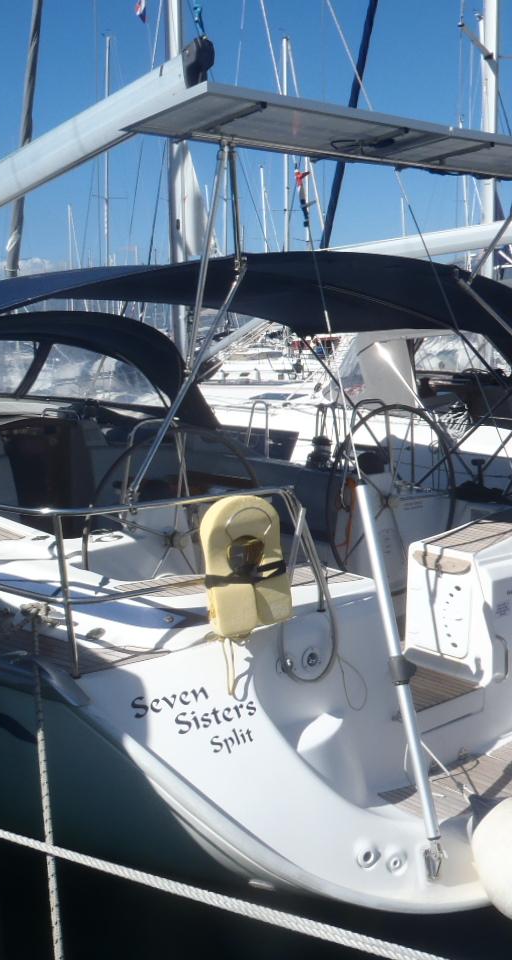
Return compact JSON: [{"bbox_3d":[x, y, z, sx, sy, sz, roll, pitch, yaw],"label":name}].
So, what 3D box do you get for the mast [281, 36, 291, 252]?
[{"bbox_3d":[1.233,-11.325,42.836,0.160,13.300,0.200,-8,11,-41],"label":"mast"}]

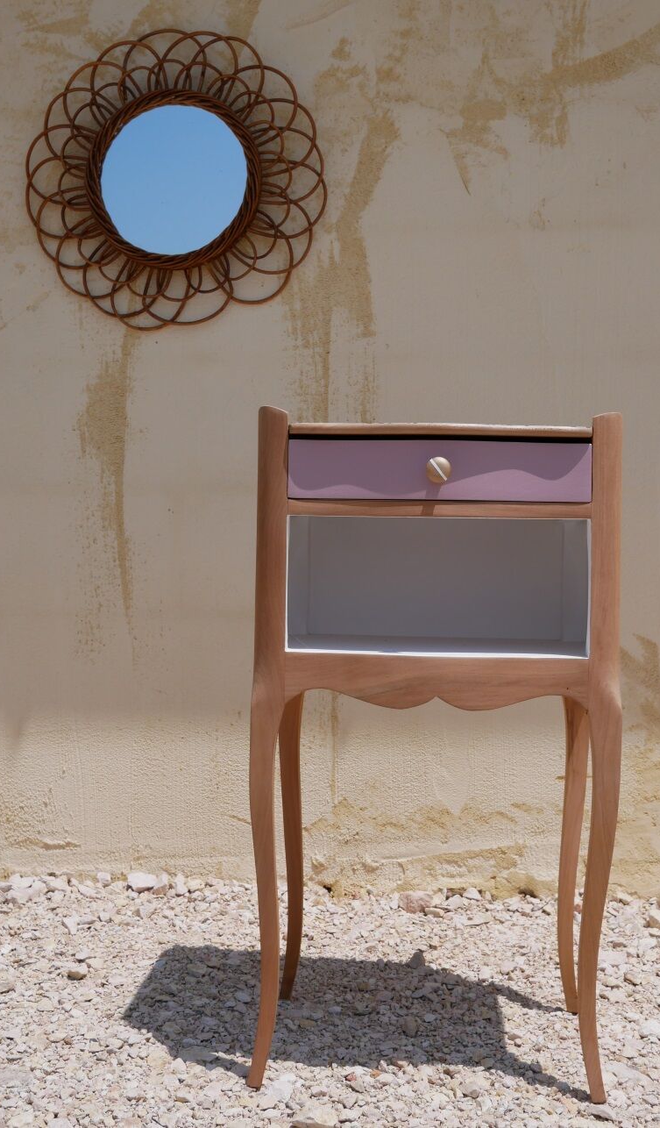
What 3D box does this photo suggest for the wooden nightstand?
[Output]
[{"bbox_3d":[0.114,0.191,1.445,0.373,0.690,0.300,1,0,4],"label":"wooden nightstand"}]

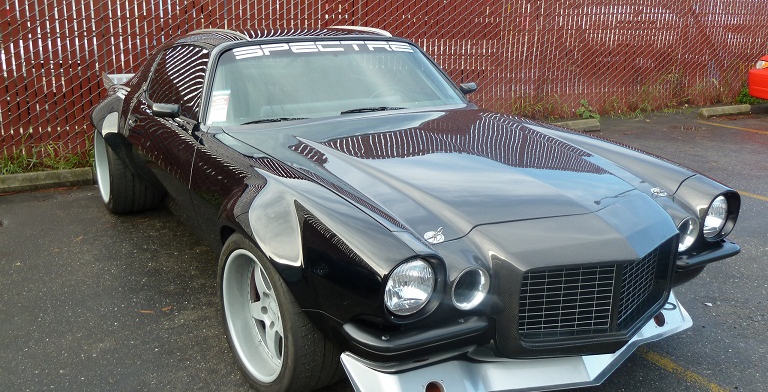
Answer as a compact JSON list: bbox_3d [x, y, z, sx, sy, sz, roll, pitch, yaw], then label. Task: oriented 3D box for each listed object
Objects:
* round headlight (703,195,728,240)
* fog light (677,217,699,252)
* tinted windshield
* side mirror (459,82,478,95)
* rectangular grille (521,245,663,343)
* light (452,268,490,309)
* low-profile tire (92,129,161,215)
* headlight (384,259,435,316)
[{"bbox_3d":[1.241,0.076,2.678,0.172,0.172,0.080,-9,18,-29],"label":"round headlight"},{"bbox_3d":[1.084,0.134,2.575,0.135,0.135,0.070,-9,18,-29],"label":"fog light"},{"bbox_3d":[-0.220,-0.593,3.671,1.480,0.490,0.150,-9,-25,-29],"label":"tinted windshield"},{"bbox_3d":[0.505,-0.633,4.191,0.130,0.070,0.070,-9,18,-29],"label":"side mirror"},{"bbox_3d":[0.709,0.309,2.286,0.640,0.260,0.150,-9,18,-29],"label":"rectangular grille"},{"bbox_3d":[0.244,0.263,2.096,0.135,0.135,0.070,-9,18,-29],"label":"light"},{"bbox_3d":[-1.812,-0.227,4.997,0.320,0.660,0.660,-9,18,-29],"label":"low-profile tire"},{"bbox_3d":[0.068,0.257,2.009,0.172,0.172,0.080,-9,18,-29],"label":"headlight"}]

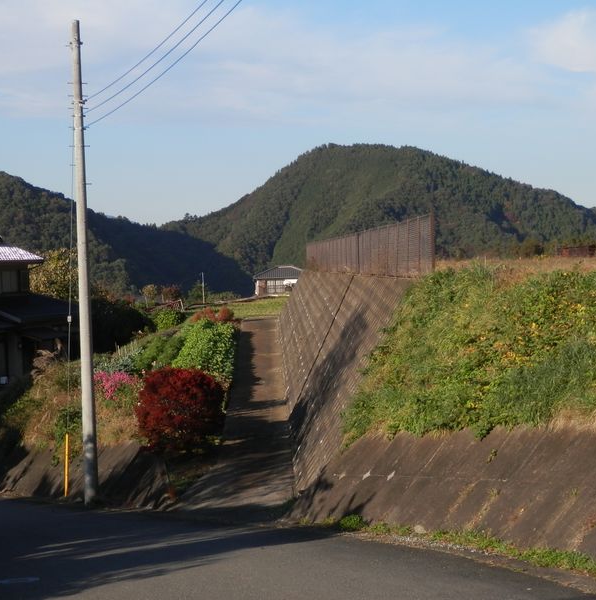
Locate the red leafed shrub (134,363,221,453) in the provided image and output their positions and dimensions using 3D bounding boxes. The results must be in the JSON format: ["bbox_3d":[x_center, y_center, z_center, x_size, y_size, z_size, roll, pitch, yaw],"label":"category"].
[{"bbox_3d":[-3.166,2.938,37.200,2.350,2.250,2.250,-1,2,0],"label":"red leafed shrub"}]

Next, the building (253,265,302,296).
[{"bbox_3d":[-1.439,-2.535,190.000,9.000,4.200,7.000,-1,2,-5],"label":"building"}]

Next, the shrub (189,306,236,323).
[{"bbox_3d":[-4.106,0.809,66.015,2.100,1.000,1.700,-1,2,0],"label":"shrub"}]

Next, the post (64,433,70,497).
[{"bbox_3d":[-5.885,4.200,35.400,0.090,1.650,0.090,2,6,0],"label":"post"}]

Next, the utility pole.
[{"bbox_3d":[-5.275,-0.880,34.200,0.360,12.000,0.360,-1,2,0],"label":"utility pole"}]

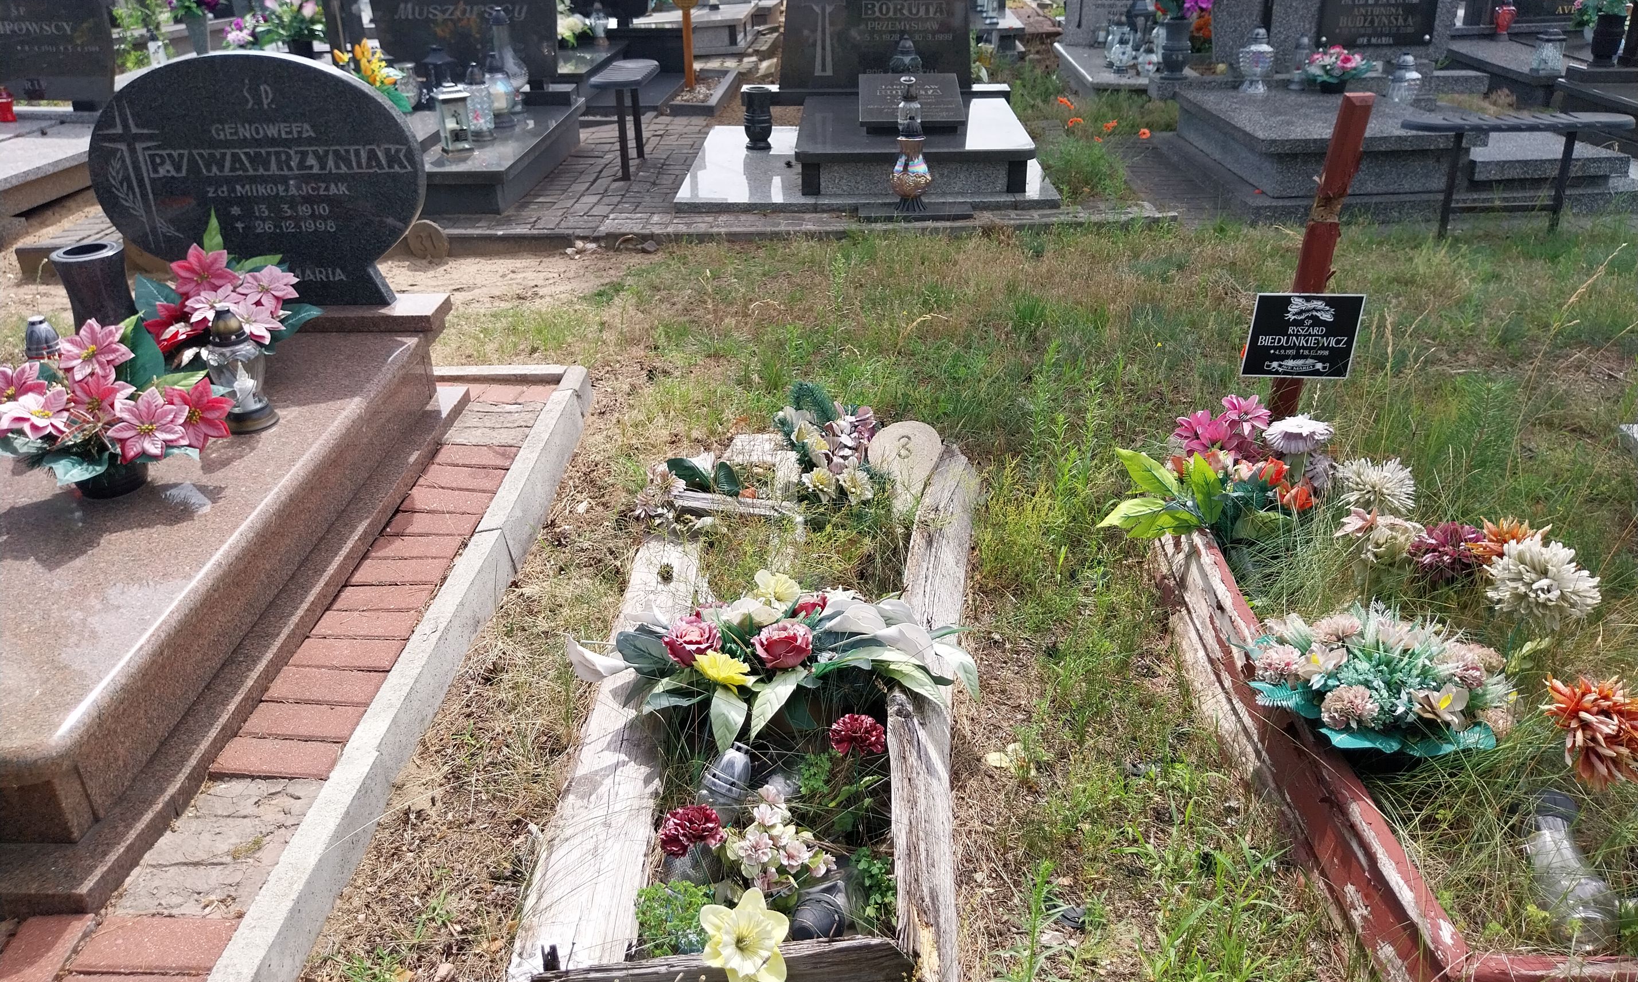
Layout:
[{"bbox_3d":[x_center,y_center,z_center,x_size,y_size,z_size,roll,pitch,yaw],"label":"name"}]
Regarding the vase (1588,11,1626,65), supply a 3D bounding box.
[{"bbox_3d":[4.513,-2.578,7.038,0.180,0.280,0.180,-1,26,1],"label":"vase"}]

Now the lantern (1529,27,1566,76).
[{"bbox_3d":[3.923,-2.363,6.623,0.180,0.260,0.180,-1,27,0],"label":"lantern"}]

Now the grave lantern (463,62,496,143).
[{"bbox_3d":[-1.709,-1.957,6.200,0.155,0.345,0.155,0,27,2],"label":"grave lantern"}]

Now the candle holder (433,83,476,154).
[{"bbox_3d":[-1.643,-1.675,5.533,0.155,0.275,0.155,-17,31,-29],"label":"candle holder"}]

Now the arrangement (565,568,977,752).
[{"bbox_3d":[-0.083,0.285,2.130,0.690,0.250,0.340,-1,26,1],"label":"arrangement"}]

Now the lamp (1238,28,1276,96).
[{"bbox_3d":[2.275,-2.235,6.384,0.175,0.300,0.175,-2,26,-1],"label":"lamp"}]

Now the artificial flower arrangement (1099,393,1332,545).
[{"bbox_3d":[0.864,-0.049,2.675,0.470,0.290,0.270,-1,27,0],"label":"artificial flower arrangement"}]

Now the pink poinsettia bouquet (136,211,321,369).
[{"bbox_3d":[-1.418,-0.464,2.979,0.410,0.400,0.340,0,27,4],"label":"pink poinsettia bouquet"}]

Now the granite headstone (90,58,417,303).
[{"bbox_3d":[-1.432,-0.795,3.182,0.860,0.650,0.065,0,27,4],"label":"granite headstone"}]

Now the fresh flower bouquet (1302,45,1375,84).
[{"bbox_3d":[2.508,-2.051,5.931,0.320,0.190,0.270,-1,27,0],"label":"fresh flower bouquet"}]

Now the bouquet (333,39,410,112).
[{"bbox_3d":[-2.454,-2.264,6.750,0.420,0.400,0.340,0,27,2],"label":"bouquet"}]

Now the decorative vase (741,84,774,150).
[{"bbox_3d":[-0.333,-2.025,6.685,0.150,0.297,0.150,-1,26,1],"label":"decorative vase"}]

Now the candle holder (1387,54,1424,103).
[{"bbox_3d":[2.694,-1.899,5.661,0.155,0.220,0.155,-1,27,0],"label":"candle holder"}]

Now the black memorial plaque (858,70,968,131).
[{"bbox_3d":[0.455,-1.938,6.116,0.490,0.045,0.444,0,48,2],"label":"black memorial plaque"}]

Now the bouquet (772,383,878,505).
[{"bbox_3d":[0.016,-0.107,2.819,0.240,0.260,0.200,-1,27,0],"label":"bouquet"}]

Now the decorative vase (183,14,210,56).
[{"bbox_3d":[-4.039,-2.946,8.029,0.160,0.323,0.160,-1,26,1],"label":"decorative vase"}]

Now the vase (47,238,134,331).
[{"bbox_3d":[-1.771,-0.441,3.044,0.165,0.310,0.165,0,27,4],"label":"vase"}]

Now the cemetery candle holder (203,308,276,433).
[{"bbox_3d":[-1.324,-0.287,2.810,0.135,0.274,0.135,-1,26,1],"label":"cemetery candle holder"}]

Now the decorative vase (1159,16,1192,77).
[{"bbox_3d":[1.912,-2.382,6.600,0.168,0.300,0.168,0,27,2],"label":"decorative vase"}]

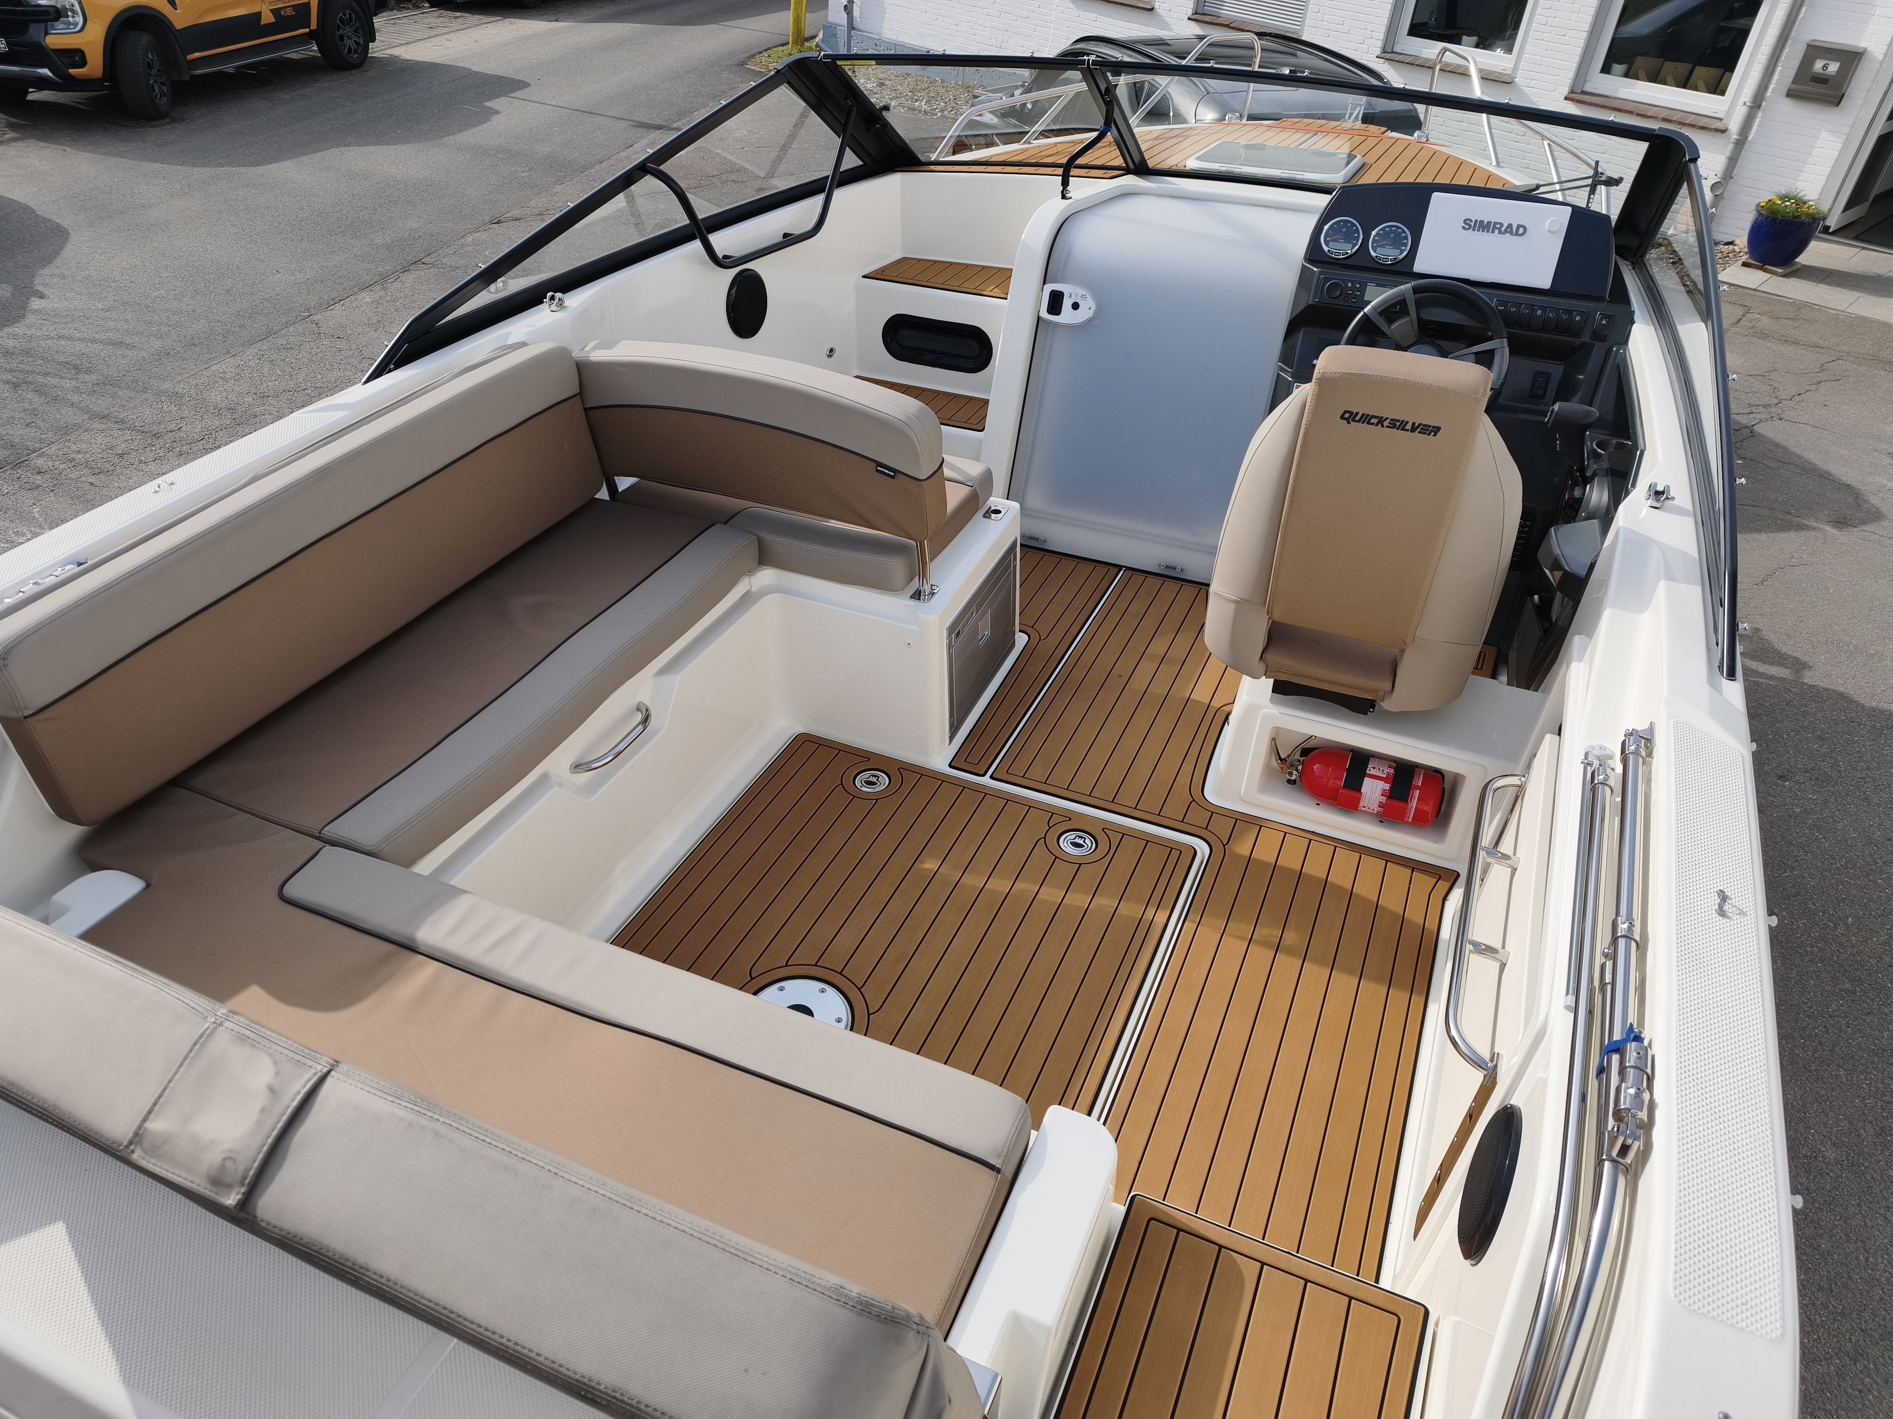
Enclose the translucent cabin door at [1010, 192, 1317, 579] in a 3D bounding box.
[{"bbox_3d":[0.557,-0.856,3.388,0.650,0.820,0.460,15,38,19],"label":"translucent cabin door"}]

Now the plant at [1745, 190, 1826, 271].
[{"bbox_3d":[6.447,-3.722,9.707,0.480,0.520,0.480,30,44,29],"label":"plant"}]

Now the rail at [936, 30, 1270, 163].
[{"bbox_3d":[0.501,-2.038,4.209,1.420,0.290,0.210,-24,42,-30],"label":"rail"}]

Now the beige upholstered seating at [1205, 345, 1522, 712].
[{"bbox_3d":[0.840,-0.431,2.451,0.530,0.700,0.560,15,38,19],"label":"beige upholstered seating"}]

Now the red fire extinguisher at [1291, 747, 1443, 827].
[{"bbox_3d":[0.837,0.151,2.535,0.315,0.120,0.120,11,3,18],"label":"red fire extinguisher"}]

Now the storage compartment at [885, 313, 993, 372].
[{"bbox_3d":[-0.007,-1.081,3.666,0.355,0.145,0.090,15,38,19],"label":"storage compartment"}]

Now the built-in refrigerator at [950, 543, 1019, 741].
[{"bbox_3d":[0.035,-0.168,2.820,0.120,0.320,0.405,15,38,19],"label":"built-in refrigerator"}]

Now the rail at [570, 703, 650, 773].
[{"bbox_3d":[-0.594,0.053,2.285,0.055,0.030,0.215,15,38,19],"label":"rail"}]

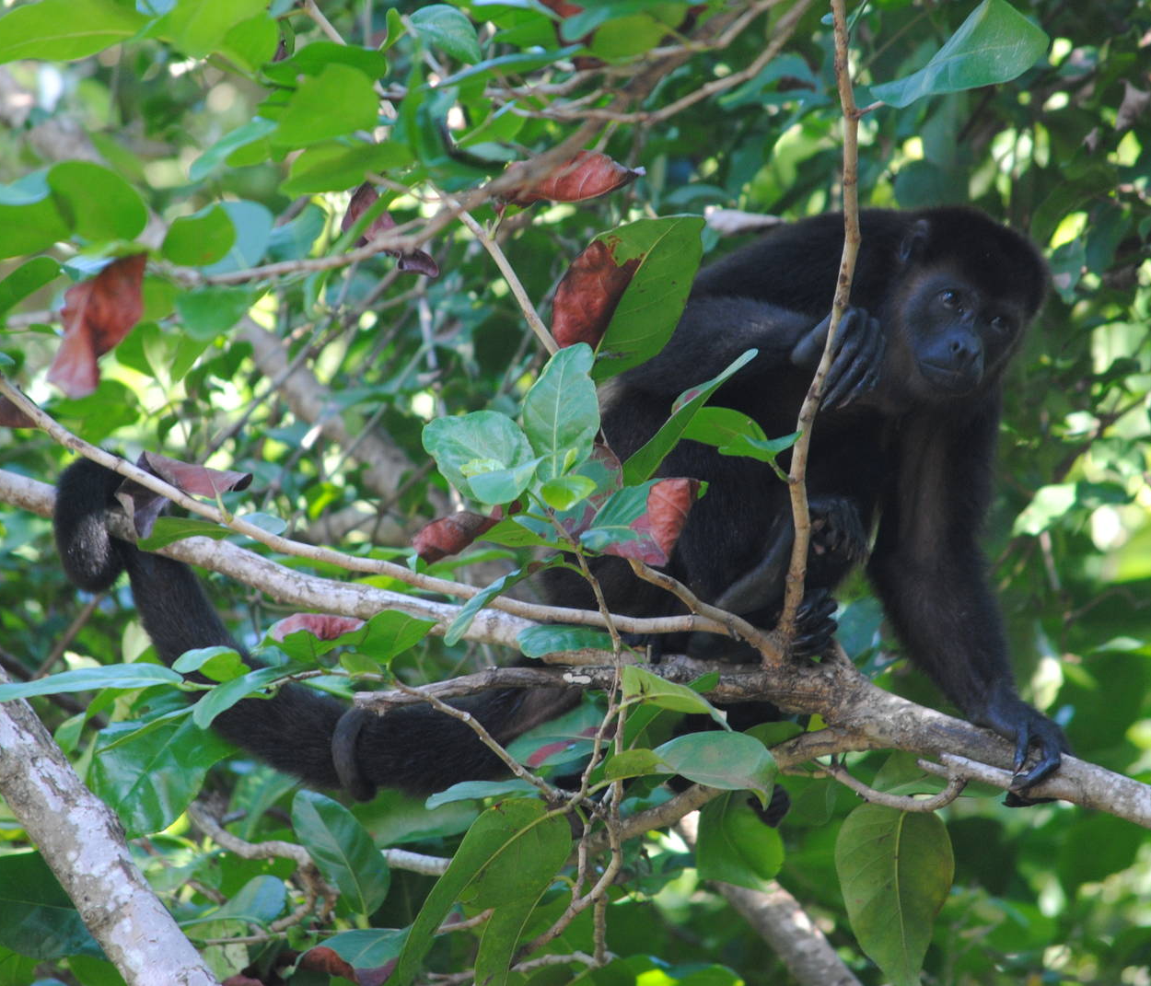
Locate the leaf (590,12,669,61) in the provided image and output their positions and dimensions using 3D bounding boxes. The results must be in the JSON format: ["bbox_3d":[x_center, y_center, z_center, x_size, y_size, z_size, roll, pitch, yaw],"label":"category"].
[{"bbox_3d":[0.035,-0.294,9.500,0.052,0.012,0.042,-7,-47,-17],"label":"leaf"}]

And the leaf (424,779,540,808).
[{"bbox_3d":[-0.062,0.200,9.800,0.080,0.012,0.042,-6,16,-14],"label":"leaf"}]

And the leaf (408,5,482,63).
[{"bbox_3d":[-0.087,-0.305,9.800,0.055,0.040,0.014,29,-43,12],"label":"leaf"}]

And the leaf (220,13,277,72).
[{"bbox_3d":[-0.208,-0.287,9.400,0.038,0.042,0.012,13,21,8],"label":"leaf"}]

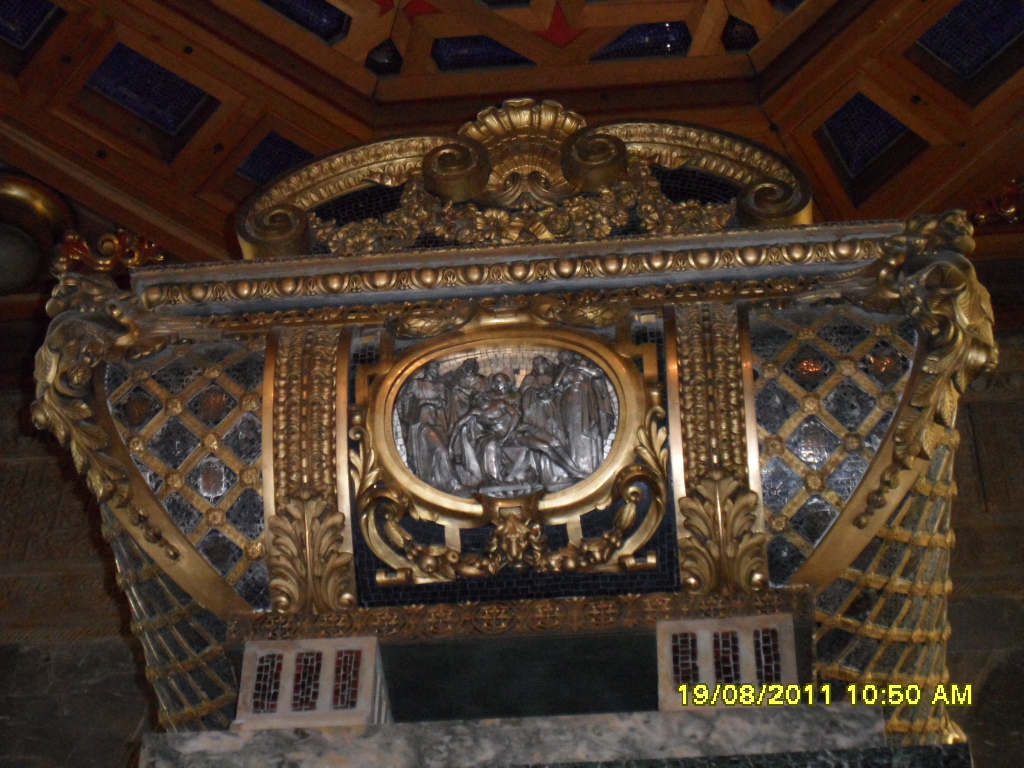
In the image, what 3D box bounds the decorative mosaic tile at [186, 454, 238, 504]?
[{"bbox_3d":[-0.679,0.216,5.366,0.114,0.110,0.020,-3,-4,6],"label":"decorative mosaic tile"}]

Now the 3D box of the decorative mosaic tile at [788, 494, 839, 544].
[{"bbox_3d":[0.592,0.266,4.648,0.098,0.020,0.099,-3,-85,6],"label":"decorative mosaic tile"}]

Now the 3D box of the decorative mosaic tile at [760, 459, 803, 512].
[{"bbox_3d":[0.596,0.222,5.231,0.090,0.020,0.121,-3,-86,6],"label":"decorative mosaic tile"}]

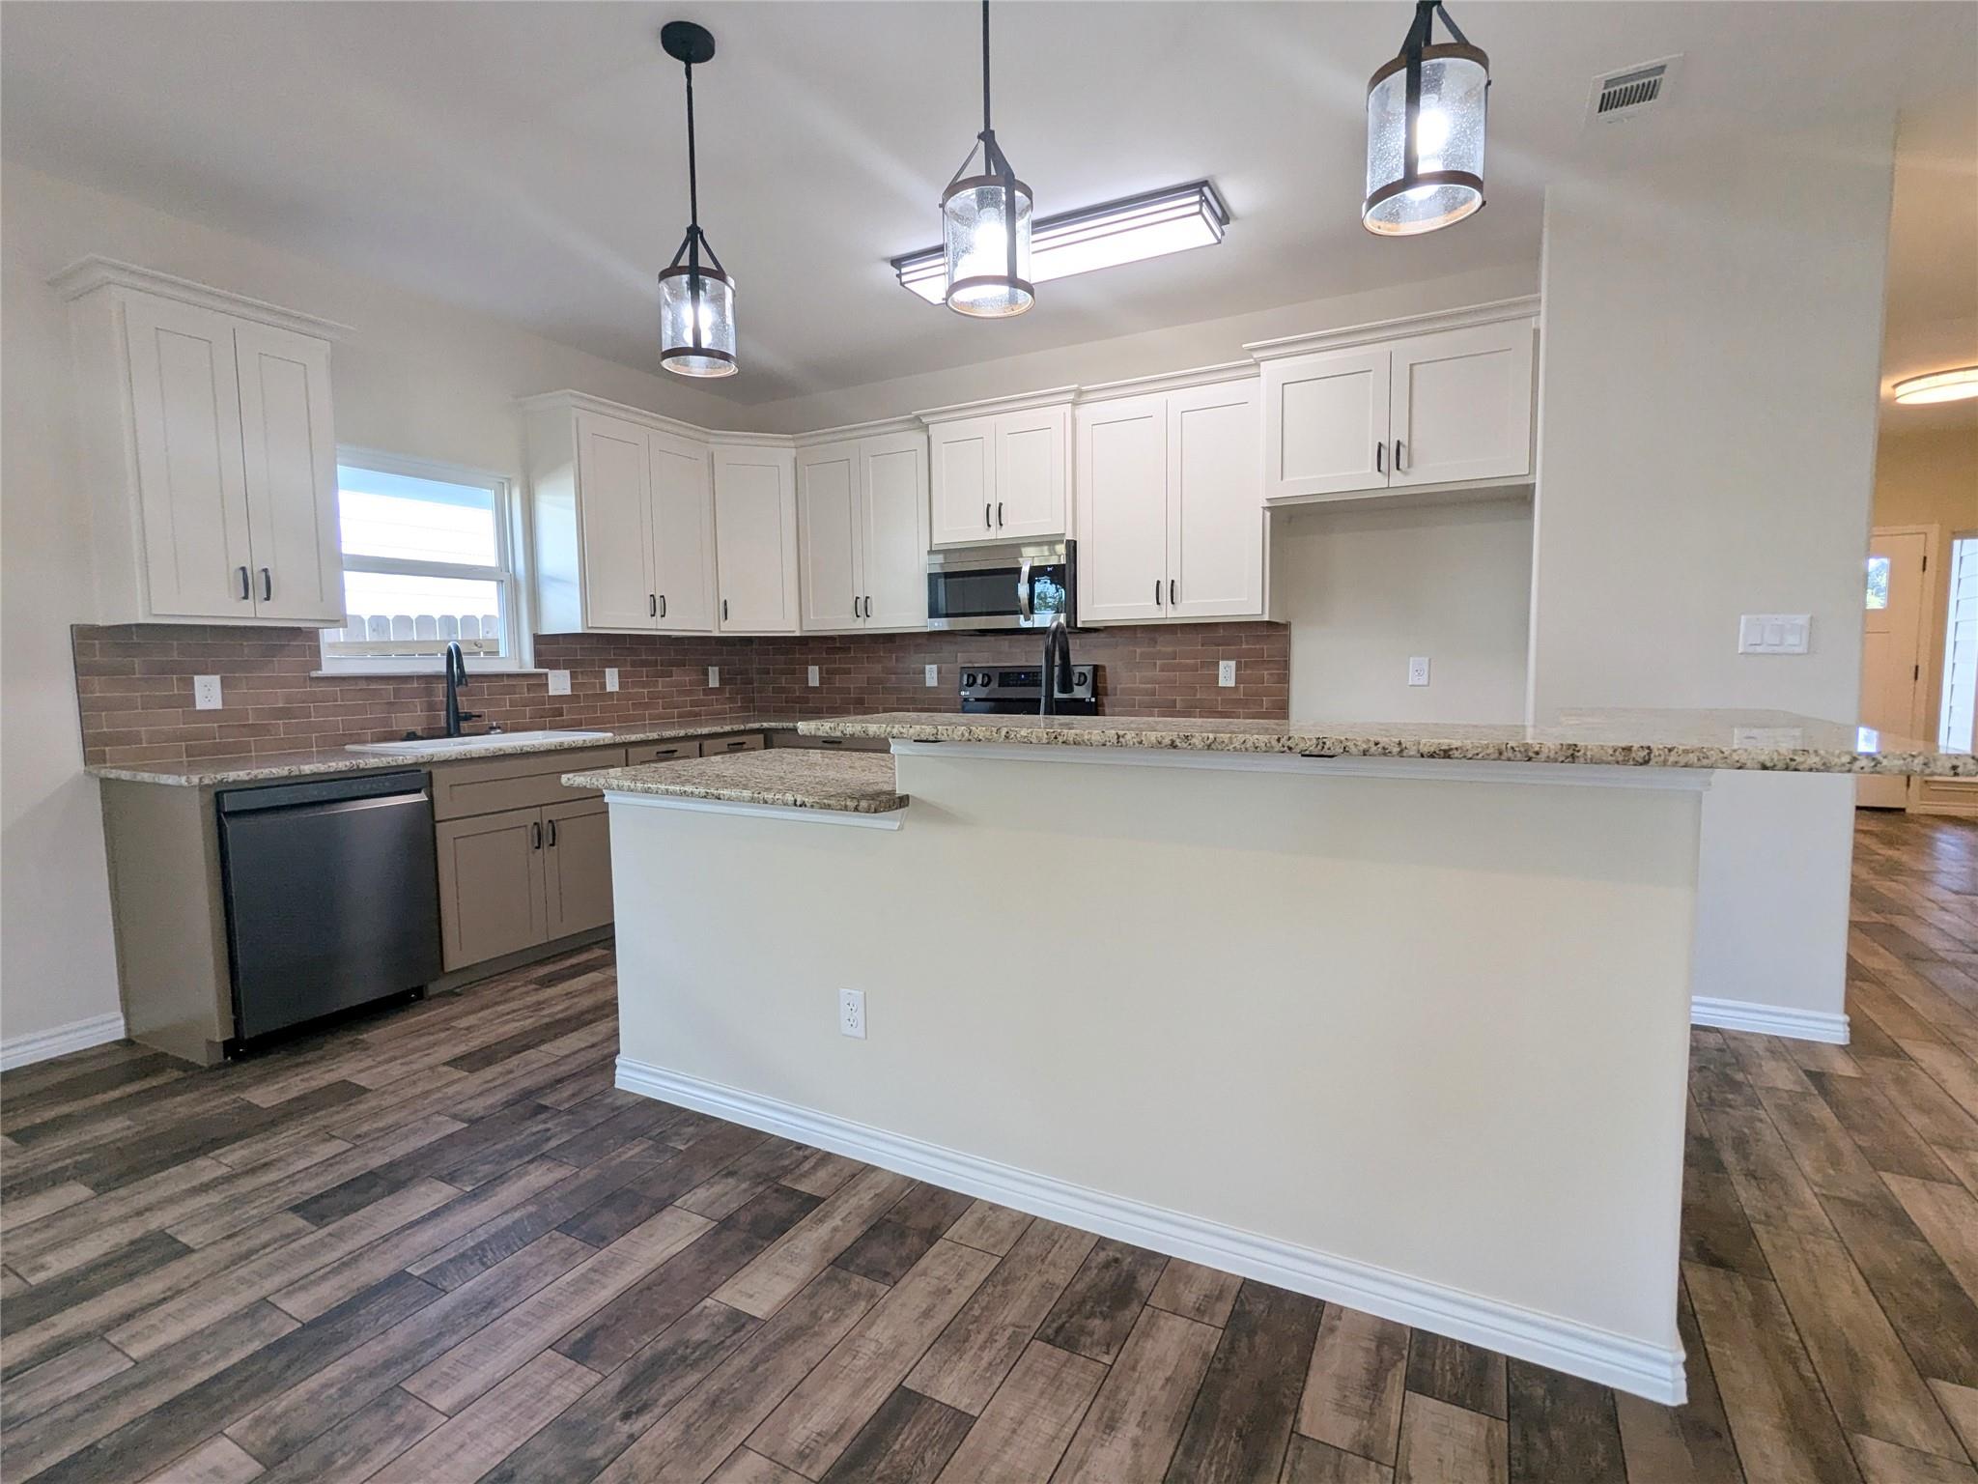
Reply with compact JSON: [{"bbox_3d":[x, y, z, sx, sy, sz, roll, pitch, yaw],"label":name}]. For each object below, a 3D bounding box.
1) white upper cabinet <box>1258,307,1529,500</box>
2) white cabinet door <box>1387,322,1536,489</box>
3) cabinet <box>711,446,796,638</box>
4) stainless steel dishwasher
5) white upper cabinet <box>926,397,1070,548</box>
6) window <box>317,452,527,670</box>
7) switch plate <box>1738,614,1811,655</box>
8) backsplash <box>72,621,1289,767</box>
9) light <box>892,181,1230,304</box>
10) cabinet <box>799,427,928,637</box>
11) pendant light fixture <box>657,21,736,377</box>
[{"bbox_3d":[1.594,-1.256,3.599,0.939,0.620,0.384,2,6,28],"label":"white upper cabinet"},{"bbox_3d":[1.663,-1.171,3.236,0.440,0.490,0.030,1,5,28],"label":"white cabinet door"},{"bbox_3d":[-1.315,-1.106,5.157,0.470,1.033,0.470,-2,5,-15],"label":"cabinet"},{"bbox_3d":[-2.345,0.537,3.103,0.610,0.835,0.608,2,6,28],"label":"stainless steel dishwasher"},{"bbox_3d":[0.120,-1.256,4.411,0.765,0.643,0.364,2,6,28],"label":"white upper cabinet"},{"bbox_3d":[-2.412,-0.742,3.913,0.110,0.875,0.902,2,6,28],"label":"window"},{"bbox_3d":[2.423,-0.330,2.817,0.165,0.118,0.012,2,6,28],"label":"switch plate"},{"bbox_3d":[-0.767,-0.227,3.533,3.184,0.452,3.100,2,6,28],"label":"backsplash"},{"bbox_3d":[0.235,-1.776,3.333,1.200,0.085,0.350,2,6,28],"label":"light"},{"bbox_3d":[-0.583,-1.095,4.924,0.896,1.033,0.335,2,6,28],"label":"cabinet"},{"bbox_3d":[-0.733,-1.330,2.268,0.190,0.770,0.190,2,6,28],"label":"pendant light fixture"}]

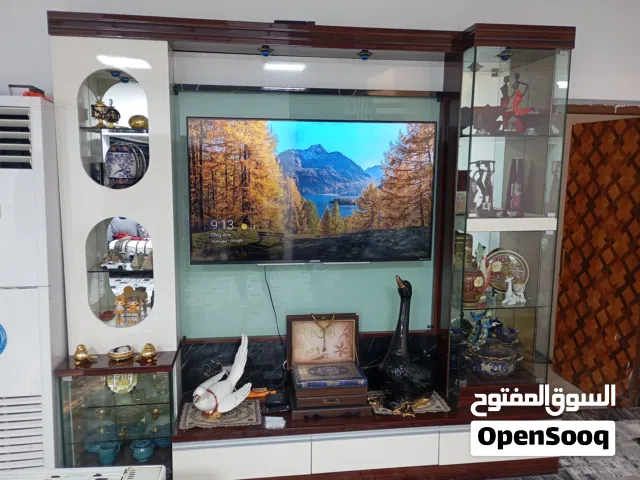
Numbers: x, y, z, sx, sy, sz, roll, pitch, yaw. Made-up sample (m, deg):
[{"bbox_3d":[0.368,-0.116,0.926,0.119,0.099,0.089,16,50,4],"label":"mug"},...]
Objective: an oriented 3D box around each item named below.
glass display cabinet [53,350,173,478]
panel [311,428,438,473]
[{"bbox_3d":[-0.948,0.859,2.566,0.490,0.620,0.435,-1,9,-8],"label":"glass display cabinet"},{"bbox_3d":[0.276,1.034,2.546,0.638,0.191,0.025,-1,8,-8],"label":"panel"}]

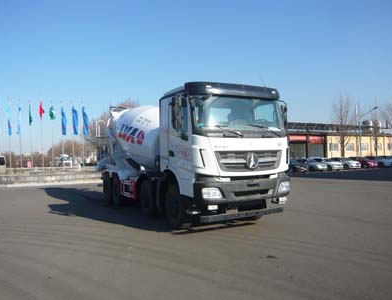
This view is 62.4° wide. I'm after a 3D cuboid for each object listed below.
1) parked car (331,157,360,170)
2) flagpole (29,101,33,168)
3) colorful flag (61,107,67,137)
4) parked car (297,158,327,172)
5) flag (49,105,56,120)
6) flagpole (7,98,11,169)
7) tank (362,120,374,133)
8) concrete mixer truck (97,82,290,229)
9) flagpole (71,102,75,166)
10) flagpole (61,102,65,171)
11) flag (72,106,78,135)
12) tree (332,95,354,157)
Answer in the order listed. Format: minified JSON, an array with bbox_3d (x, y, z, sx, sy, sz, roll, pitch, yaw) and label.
[{"bbox_3d":[16.437,1.483,36.741,1.780,1.460,4.500,-1,-2,-28],"label":"parked car"},{"bbox_3d":[-23.300,-1.576,45.523,0.160,10.760,0.160,-1,-2,-27],"label":"flagpole"},{"bbox_3d":[-17.177,-3.700,42.000,0.850,3.900,0.350,-1,-2,-22],"label":"colorful flag"},{"bbox_3d":[12.199,1.569,35.412,1.760,1.480,4.400,-1,-2,-28],"label":"parked car"},{"bbox_3d":[-20.724,-5.372,46.719,0.950,2.108,0.450,-1,-2,-18],"label":"flag"},{"bbox_3d":[-23.176,-2.026,40.200,0.140,8.750,0.140,-2,-2,0],"label":"flagpole"},{"bbox_3d":[32.964,-4.446,62.000,1.850,2.300,1.850,-3,-3,28],"label":"tank"},{"bbox_3d":[-1.161,-0.010,11.190,2.550,3.980,9.750,-1,-3,-29],"label":"concrete mixer truck"},{"bbox_3d":[-18.318,-1.653,48.195,0.160,10.760,0.160,-1,-2,-27],"label":"flagpole"},{"bbox_3d":[-17.280,-1.753,42.000,0.140,8.900,0.140,-1,-2,-22],"label":"flagpole"},{"bbox_3d":[-17.987,-4.351,48.370,0.850,4.306,0.400,-1,-2,-18],"label":"flag"},{"bbox_3d":[19.724,-2.577,43.608,2.800,9.800,2.600,-2,-2,0],"label":"tree"}]

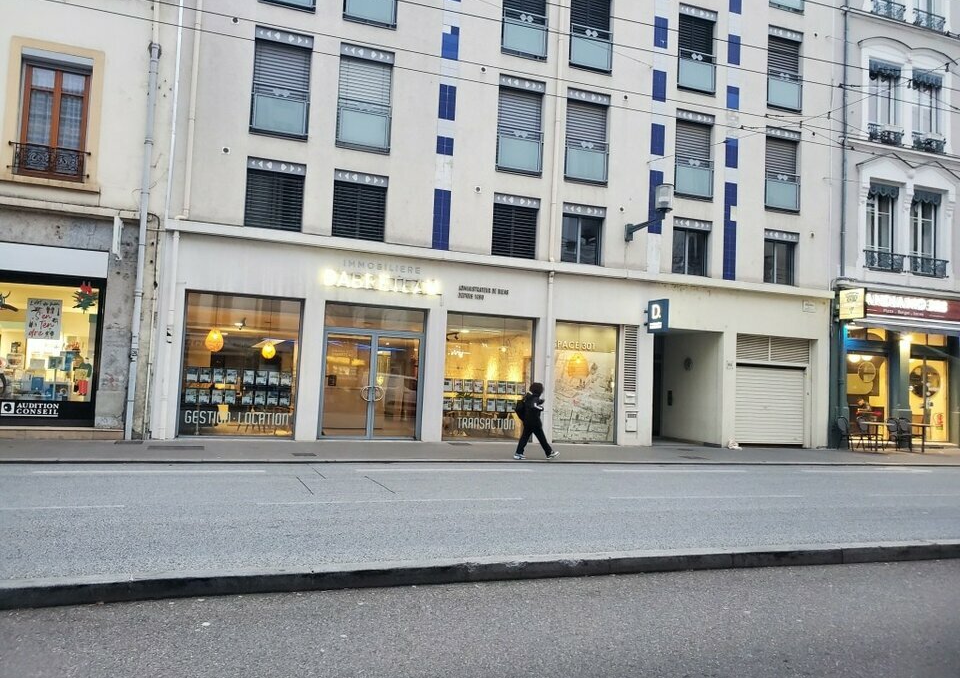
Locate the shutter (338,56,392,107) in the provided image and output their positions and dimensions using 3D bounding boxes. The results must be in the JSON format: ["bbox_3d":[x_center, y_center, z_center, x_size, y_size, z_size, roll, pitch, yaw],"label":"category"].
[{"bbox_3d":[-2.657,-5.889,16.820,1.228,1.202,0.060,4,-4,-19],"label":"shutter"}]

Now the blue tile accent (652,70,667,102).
[{"bbox_3d":[4.792,-6.731,19.231,0.399,0.819,0.030,4,-4,-19],"label":"blue tile accent"}]

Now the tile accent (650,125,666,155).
[{"bbox_3d":[4.727,-5.273,19.128,0.400,0.817,0.030,4,-4,-19],"label":"tile accent"}]

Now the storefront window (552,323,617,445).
[{"bbox_3d":[2.578,1.090,17.789,1.722,2.963,0.120,4,-3,-19],"label":"storefront window"}]

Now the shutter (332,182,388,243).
[{"bbox_3d":[-2.709,-2.880,16.283,1.190,1.260,0.060,4,-4,-19],"label":"shutter"}]

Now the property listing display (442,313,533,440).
[{"bbox_3d":[0.246,0.921,17.053,2.228,2.976,0.250,4,-4,-18],"label":"property listing display"}]

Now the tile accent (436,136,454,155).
[{"bbox_3d":[-0.822,-4.577,17.151,0.411,0.424,0.030,4,-4,-19],"label":"tile accent"}]

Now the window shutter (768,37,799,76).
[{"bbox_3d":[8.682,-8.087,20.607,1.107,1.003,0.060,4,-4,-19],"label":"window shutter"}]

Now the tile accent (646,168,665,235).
[{"bbox_3d":[4.592,-3.558,18.785,0.408,1.668,0.030,4,-4,-19],"label":"tile accent"}]

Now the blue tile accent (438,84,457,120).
[{"bbox_3d":[-0.748,-5.477,16.731,0.399,0.800,0.050,4,-3,-19],"label":"blue tile accent"}]

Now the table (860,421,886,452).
[{"bbox_3d":[11.039,2.737,20.000,0.640,0.755,0.640,4,-4,-19],"label":"table"}]

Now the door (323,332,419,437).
[{"bbox_3d":[-2.439,1.074,16.431,2.298,2.422,0.100,4,-4,-19],"label":"door"}]

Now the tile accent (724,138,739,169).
[{"bbox_3d":[6.761,-4.995,19.354,0.403,0.814,0.050,4,-3,-19],"label":"tile accent"}]

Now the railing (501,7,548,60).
[{"bbox_3d":[1.121,-7.498,17.763,1.216,1.111,0.080,4,-4,-19],"label":"railing"}]

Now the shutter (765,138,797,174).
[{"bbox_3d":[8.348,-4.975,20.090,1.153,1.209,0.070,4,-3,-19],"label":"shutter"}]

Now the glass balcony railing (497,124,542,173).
[{"bbox_3d":[0.980,-4.539,17.266,1.138,1.012,0.060,4,-4,-18],"label":"glass balcony railing"}]

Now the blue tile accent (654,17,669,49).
[{"bbox_3d":[4.717,-7.956,18.755,0.399,0.806,0.050,4,-3,-19],"label":"blue tile accent"}]

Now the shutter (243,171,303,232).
[{"bbox_3d":[-4.549,-3.057,16.005,1.210,1.259,0.060,4,-4,-19],"label":"shutter"}]

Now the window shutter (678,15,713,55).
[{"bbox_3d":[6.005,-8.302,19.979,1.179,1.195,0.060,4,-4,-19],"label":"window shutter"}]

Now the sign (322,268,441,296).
[{"bbox_3d":[-2.143,-1.245,15.925,2.555,0.333,0.120,4,-4,-18],"label":"sign"}]

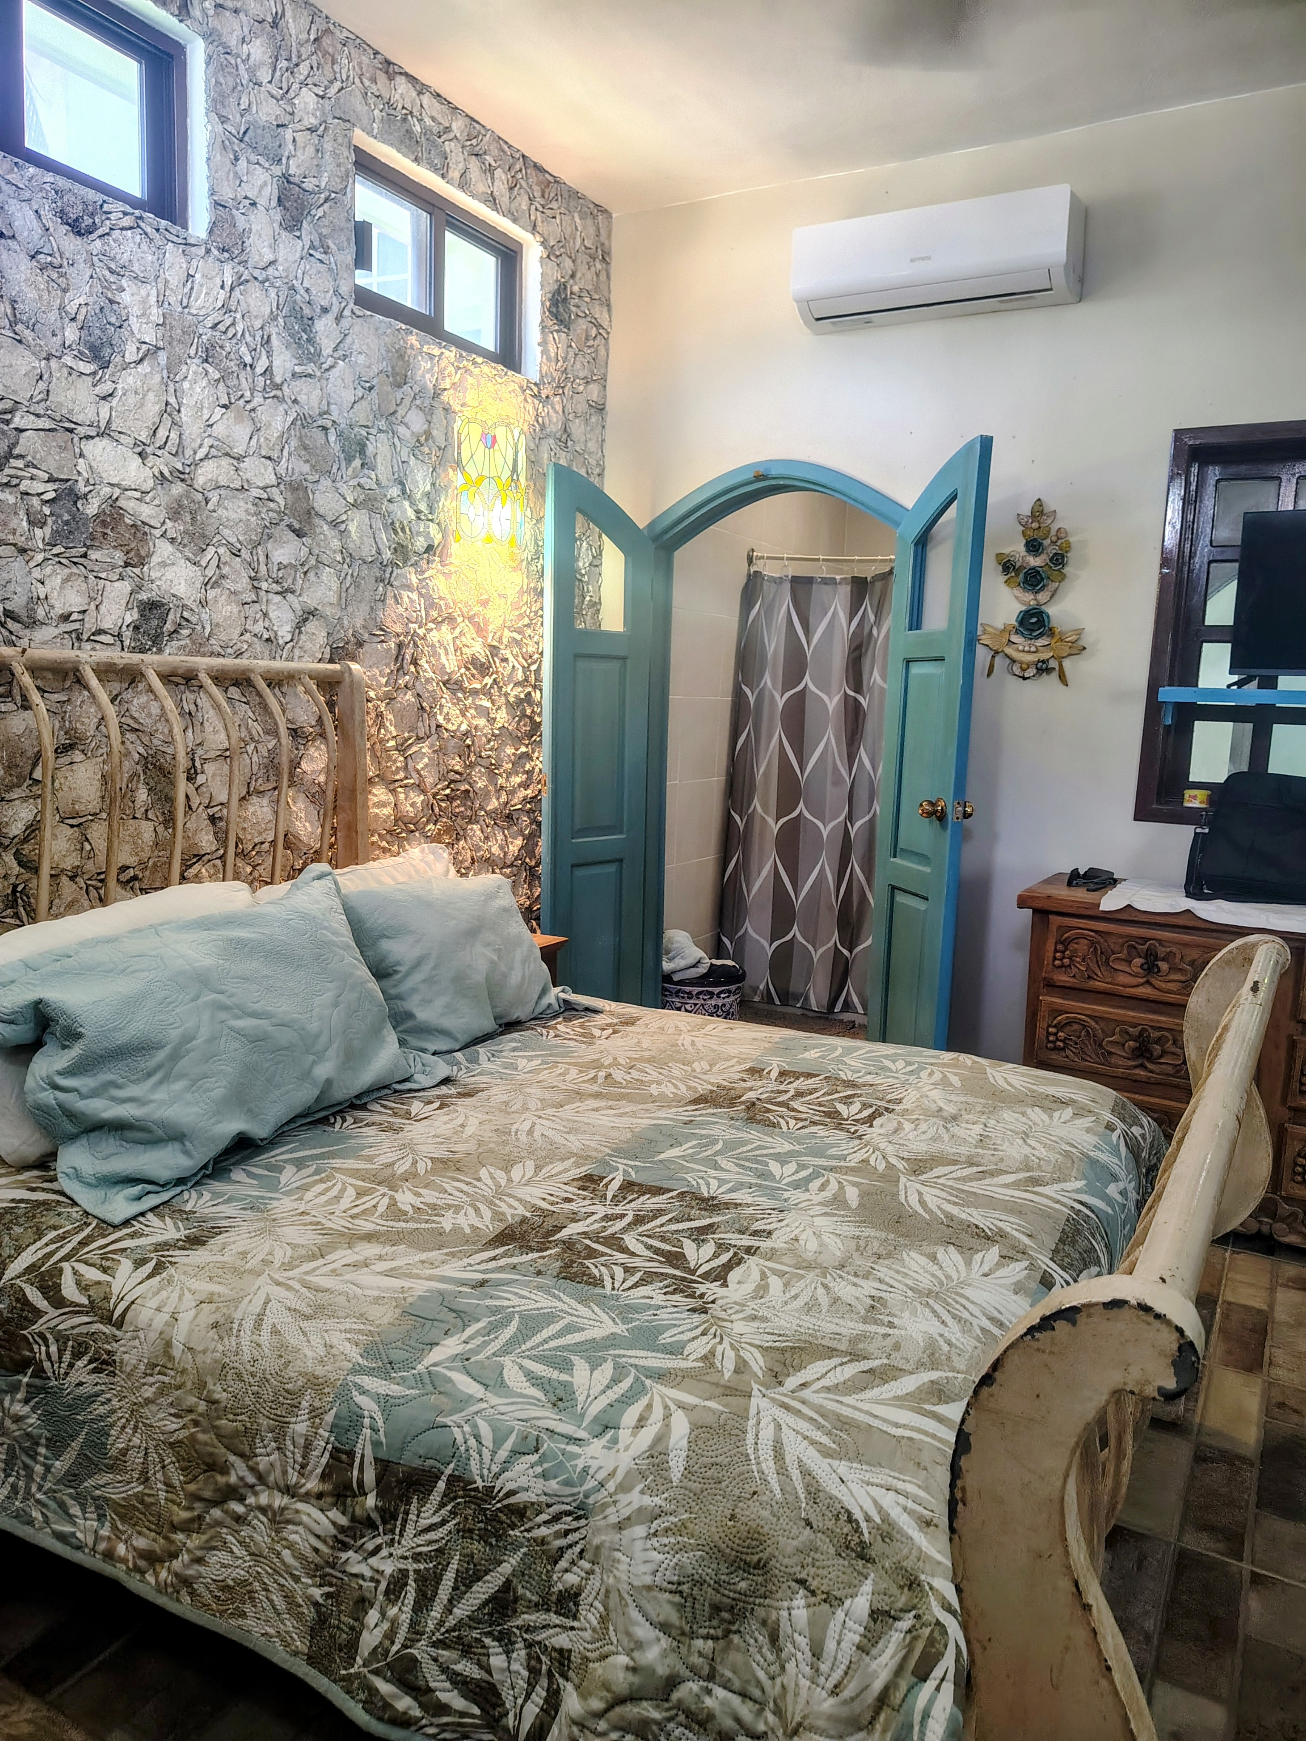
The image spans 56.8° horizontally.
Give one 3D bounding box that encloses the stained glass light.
[{"bbox_3d":[-0.459,-1.159,3.659,0.135,0.360,0.270,6,10,28],"label":"stained glass light"}]

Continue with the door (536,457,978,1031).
[{"bbox_3d":[0.363,-0.280,3.947,1.430,2.120,0.460,6,10,28],"label":"door"}]

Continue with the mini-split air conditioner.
[{"bbox_3d":[0.836,-1.780,3.556,0.800,0.245,0.220,6,10,28],"label":"mini-split air conditioner"}]

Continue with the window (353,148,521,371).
[{"bbox_3d":[-0.646,-1.748,3.554,0.080,0.420,0.810,6,10,28],"label":"window"}]

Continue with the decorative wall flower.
[{"bbox_3d":[1.134,-0.832,3.605,0.320,0.550,0.060,6,10,28],"label":"decorative wall flower"}]

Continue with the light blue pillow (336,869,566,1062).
[{"bbox_3d":[-0.431,0.192,2.504,0.180,0.400,0.600,-36,-11,28],"label":"light blue pillow"}]

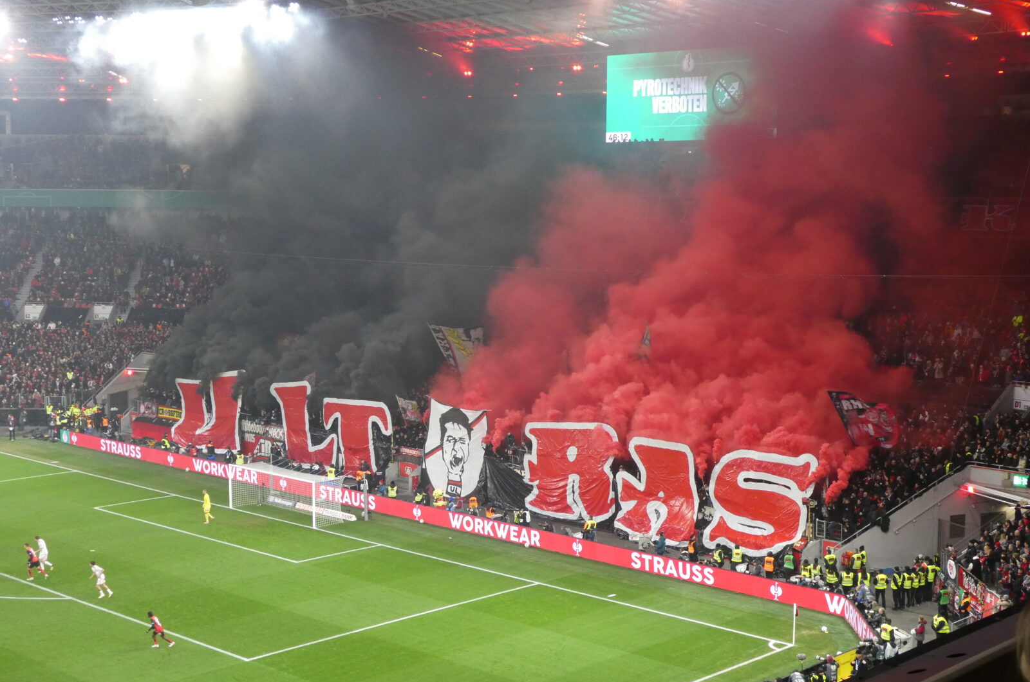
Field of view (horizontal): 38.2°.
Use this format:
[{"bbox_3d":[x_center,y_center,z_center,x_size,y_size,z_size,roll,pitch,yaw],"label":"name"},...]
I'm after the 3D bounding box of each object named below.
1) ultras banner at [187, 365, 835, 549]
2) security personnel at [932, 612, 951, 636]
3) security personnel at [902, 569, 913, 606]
[{"bbox_3d":[-5.274,6.245,89.502,54.290,5.550,1.000,5,7,43],"label":"ultras banner"},{"bbox_3d":[16.691,11.457,58.282,0.450,1.800,0.580,0,5,-2],"label":"security personnel"},{"bbox_3d":[17.249,10.810,65.306,0.580,1.800,0.420,-1,5,-13],"label":"security personnel"}]

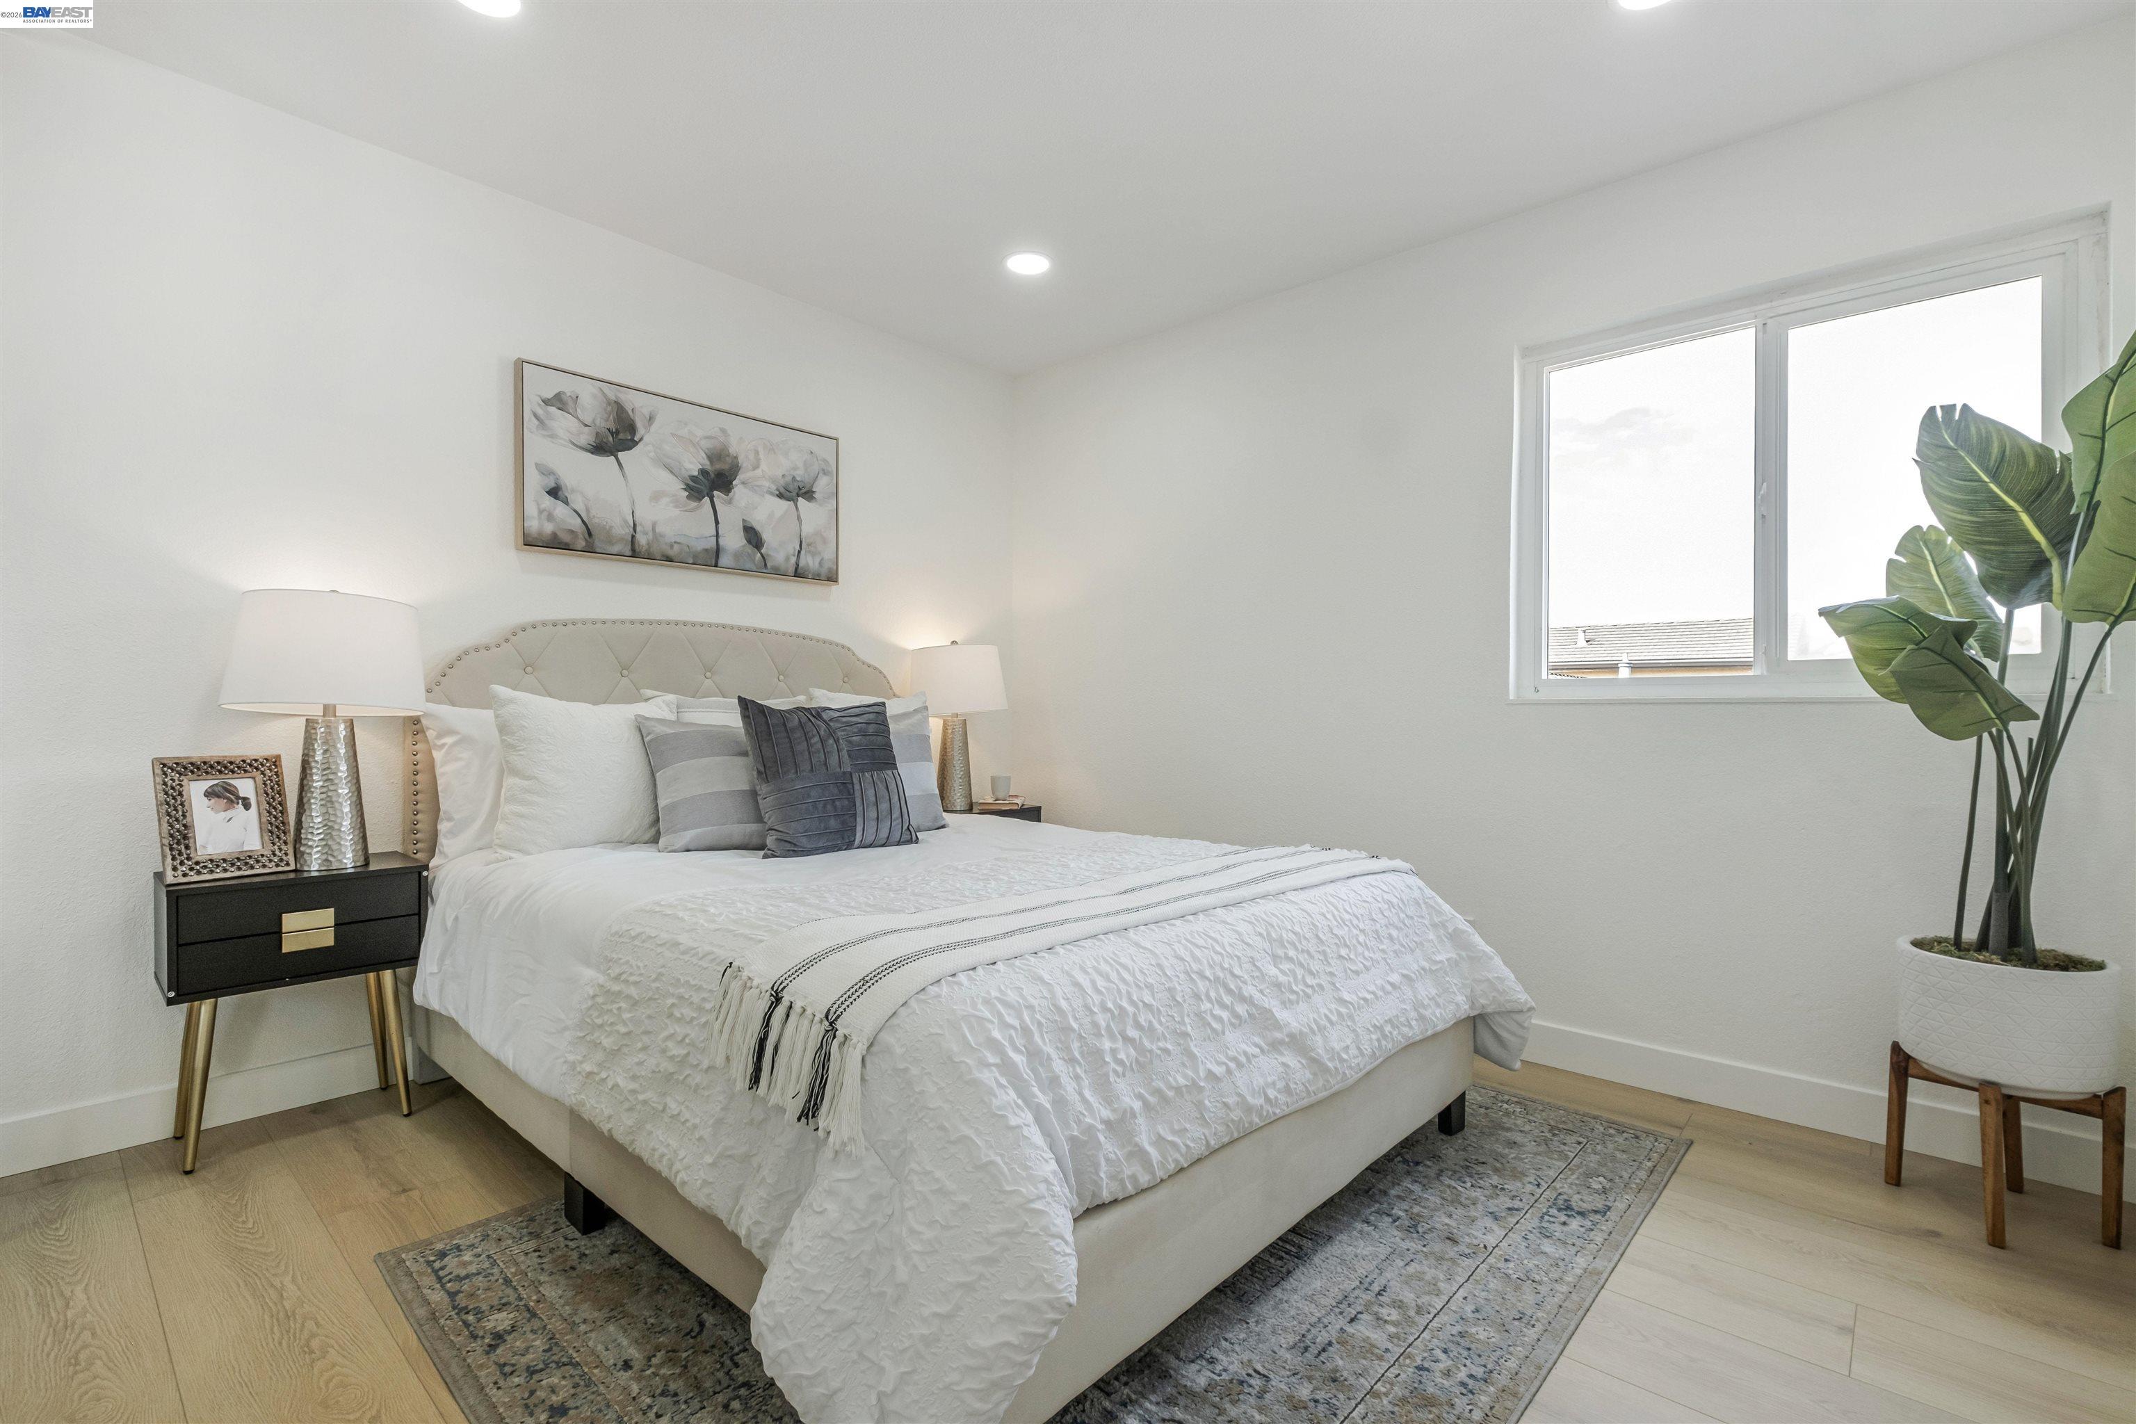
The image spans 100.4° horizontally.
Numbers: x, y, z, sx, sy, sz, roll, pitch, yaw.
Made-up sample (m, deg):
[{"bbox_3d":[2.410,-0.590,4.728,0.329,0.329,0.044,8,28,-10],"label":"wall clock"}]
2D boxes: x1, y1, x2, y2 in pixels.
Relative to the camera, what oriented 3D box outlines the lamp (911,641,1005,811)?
[{"bbox_3d":[-0.447,0.062,3.474,0.379,0.669,0.379,0,0,0],"label":"lamp"}]

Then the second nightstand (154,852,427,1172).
[{"bbox_3d":[-1.855,0.688,2.142,0.288,0.616,0.461,0,0,42],"label":"second nightstand"}]

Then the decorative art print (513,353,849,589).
[{"bbox_3d":[-1.215,-0.735,2.922,1.018,0.538,0.035,0,0,-44],"label":"decorative art print"}]

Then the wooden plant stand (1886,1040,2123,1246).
[{"bbox_3d":[1.841,0.844,1.762,0.239,0.303,0.239,0,0,5],"label":"wooden plant stand"}]

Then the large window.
[{"bbox_3d":[1.743,-0.539,2.230,1.121,1.010,0.091,0,0,41],"label":"large window"}]

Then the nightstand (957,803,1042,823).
[{"bbox_3d":[-0.368,0.688,3.512,0.461,0.616,0.288,0,0,-44],"label":"nightstand"}]

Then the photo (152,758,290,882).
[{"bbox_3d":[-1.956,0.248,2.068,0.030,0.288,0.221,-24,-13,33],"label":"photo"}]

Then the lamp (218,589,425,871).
[{"bbox_3d":[-1.788,0.040,2.156,0.374,0.671,0.374,0,0,42],"label":"lamp"}]

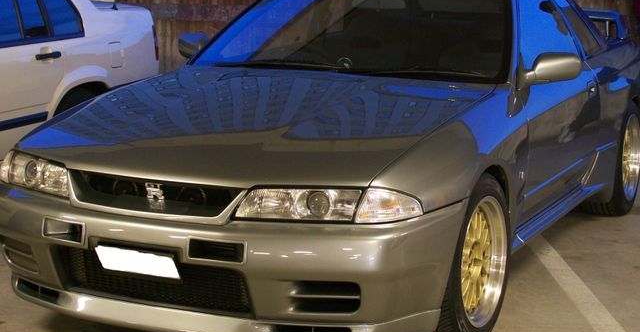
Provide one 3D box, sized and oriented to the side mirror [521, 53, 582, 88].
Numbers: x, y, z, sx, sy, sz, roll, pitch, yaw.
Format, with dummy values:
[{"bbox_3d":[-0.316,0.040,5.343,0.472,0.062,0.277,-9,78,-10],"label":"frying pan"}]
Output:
[{"bbox_3d":[0.937,-0.389,5.214,0.225,0.130,0.120,5,10,24],"label":"side mirror"}]

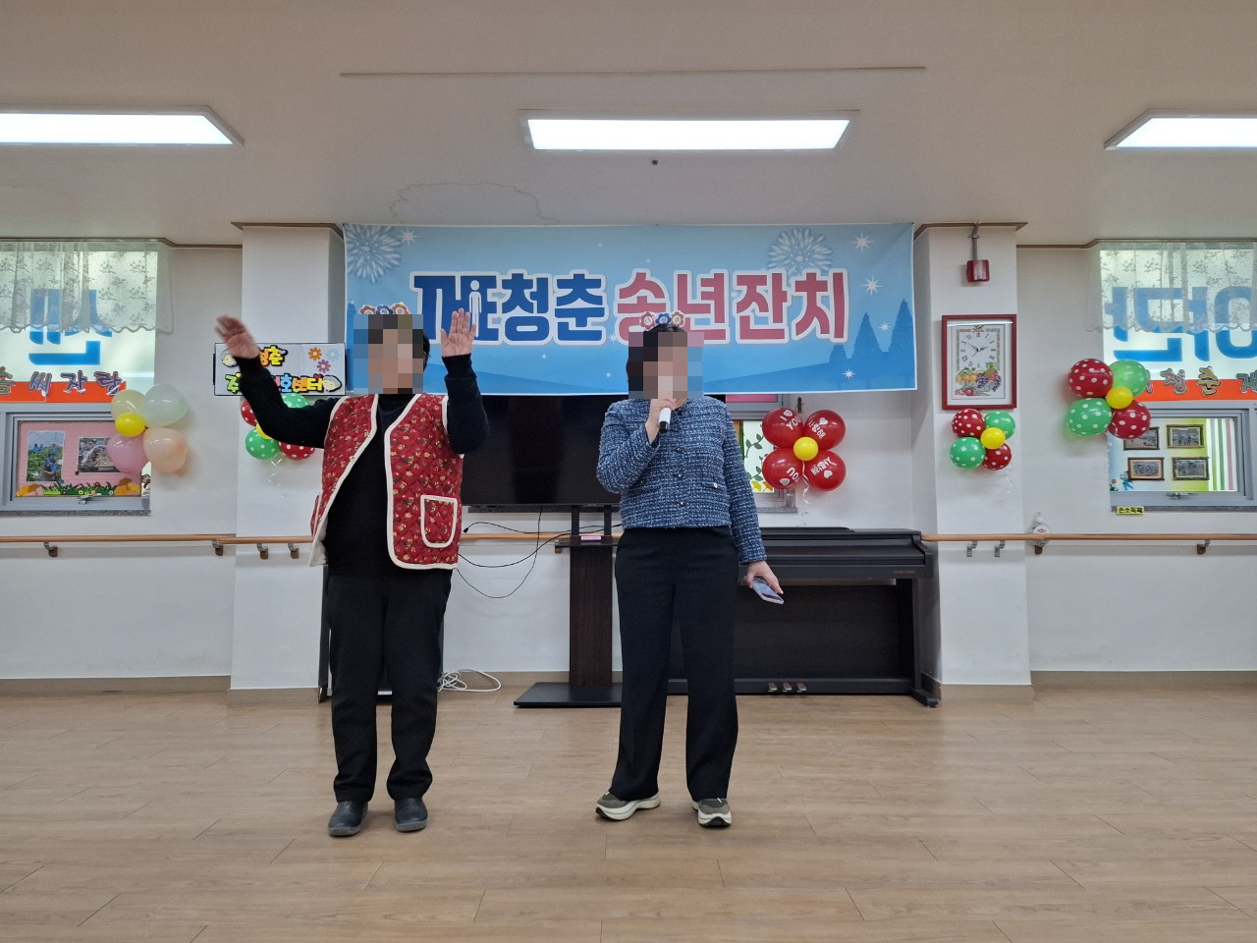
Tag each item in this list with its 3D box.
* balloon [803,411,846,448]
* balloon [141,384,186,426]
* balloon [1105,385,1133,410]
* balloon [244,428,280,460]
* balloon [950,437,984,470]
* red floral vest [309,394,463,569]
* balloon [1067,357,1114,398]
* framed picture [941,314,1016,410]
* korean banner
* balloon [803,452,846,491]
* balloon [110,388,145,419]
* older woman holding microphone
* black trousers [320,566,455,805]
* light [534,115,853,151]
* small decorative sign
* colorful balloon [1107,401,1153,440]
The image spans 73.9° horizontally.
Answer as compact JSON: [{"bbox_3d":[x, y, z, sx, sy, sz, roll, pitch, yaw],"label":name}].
[{"bbox_3d":[1.075,-0.228,4.571,0.230,0.218,0.215,0,-3,0],"label":"balloon"},{"bbox_3d":[-2.518,-0.355,4.542,0.242,0.230,0.220,0,-3,0],"label":"balloon"},{"bbox_3d":[2.622,-0.390,4.455,0.145,0.118,0.125,0,-3,0],"label":"balloon"},{"bbox_3d":[-1.869,-0.143,4.266,0.167,0.170,0.168,0,-3,0],"label":"balloon"},{"bbox_3d":[1.710,-0.089,4.216,0.176,0.167,0.165,0,-3,0],"label":"balloon"},{"bbox_3d":[-0.740,0.030,2.587,0.450,0.545,0.280,-1,-4,8],"label":"red floral vest"},{"bbox_3d":[2.539,-0.512,4.585,0.220,0.212,0.220,0,-4,0],"label":"balloon"},{"bbox_3d":[1.803,-0.561,4.307,0.385,0.485,0.035,0,-4,0],"label":"framed picture"},{"bbox_3d":[0.008,-0.849,4.378,3.000,0.890,0.030,0,-3,0],"label":"korean banner"},{"bbox_3d":[1.071,-0.003,4.542,0.220,0.215,0.220,0,-4,0],"label":"balloon"},{"bbox_3d":[-2.750,-0.350,4.609,0.195,0.200,0.200,0,-3,0],"label":"balloon"},{"bbox_3d":[0.183,0.285,2.629,0.570,1.550,0.400,0,-4,-5],"label":"older woman holding microphone"},{"bbox_3d":[-0.766,0.641,2.667,0.420,0.850,0.270,0,-3,0],"label":"black trousers"},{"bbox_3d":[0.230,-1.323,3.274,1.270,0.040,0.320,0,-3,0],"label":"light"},{"bbox_3d":[-1.814,-0.529,4.349,0.685,0.280,0.040,0,-3,0],"label":"small decorative sign"},{"bbox_3d":[2.764,-0.290,4.605,0.212,0.222,0.215,0,-3,0],"label":"colorful balloon"}]

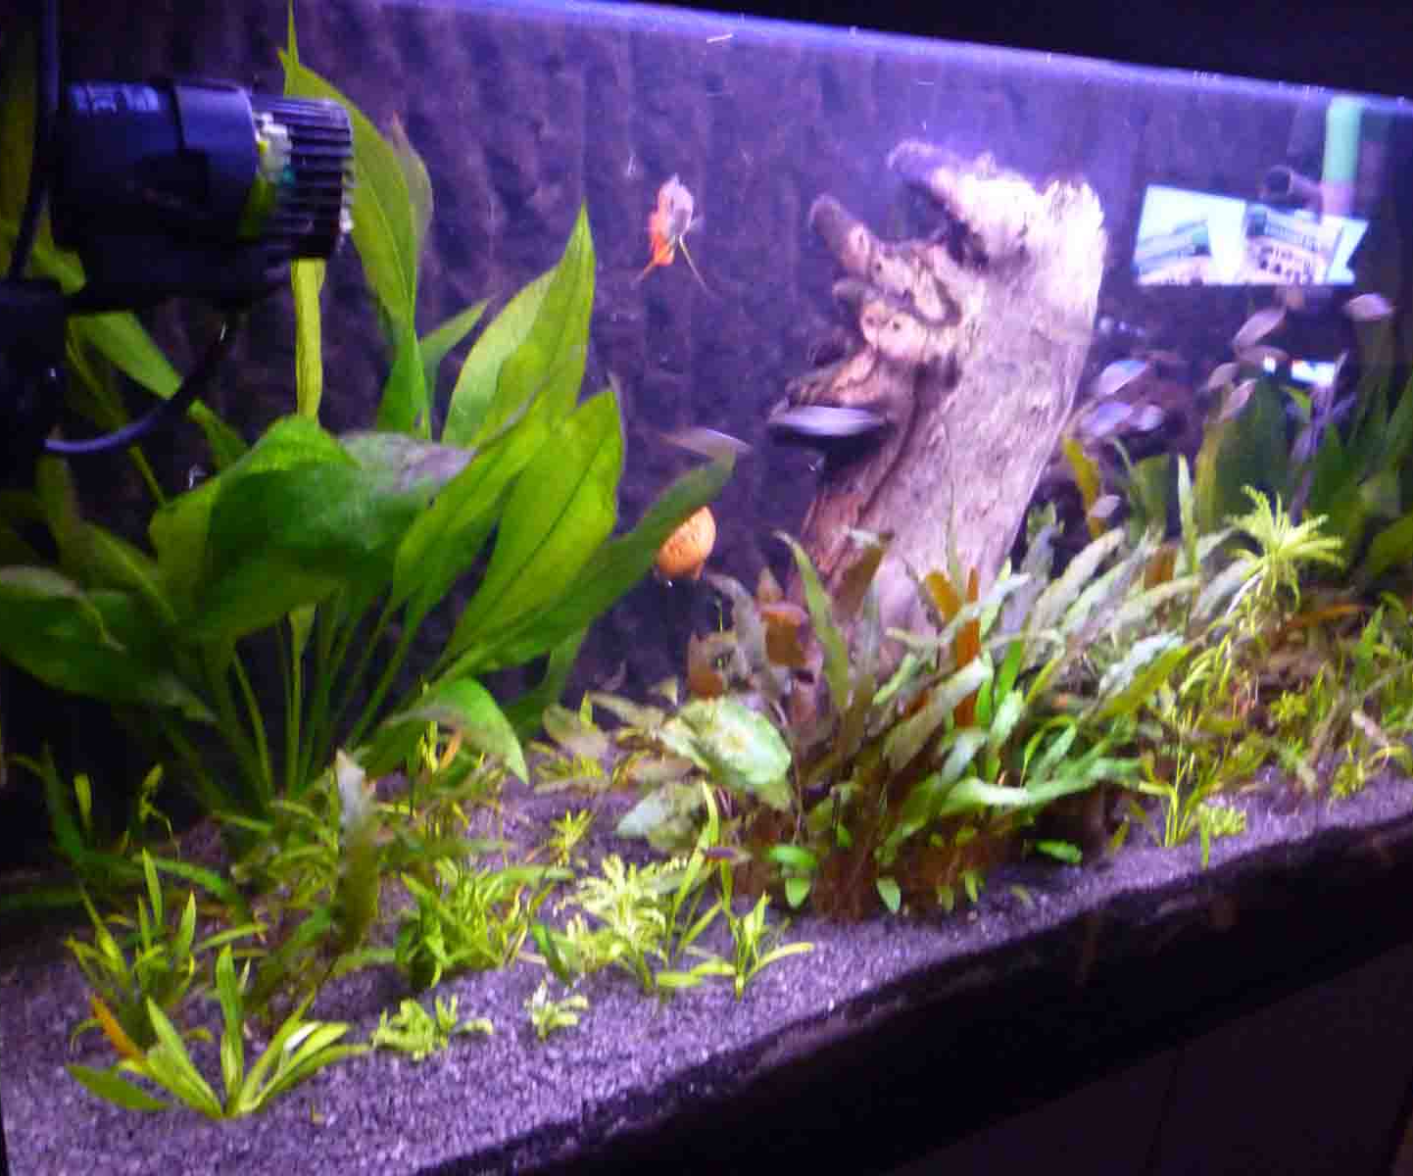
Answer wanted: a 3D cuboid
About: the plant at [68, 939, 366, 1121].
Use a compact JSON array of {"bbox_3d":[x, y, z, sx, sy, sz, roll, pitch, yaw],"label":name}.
[{"bbox_3d":[-0.234,0.217,0.649,0.132,0.065,0.100,5,19,0],"label":"plant"}]

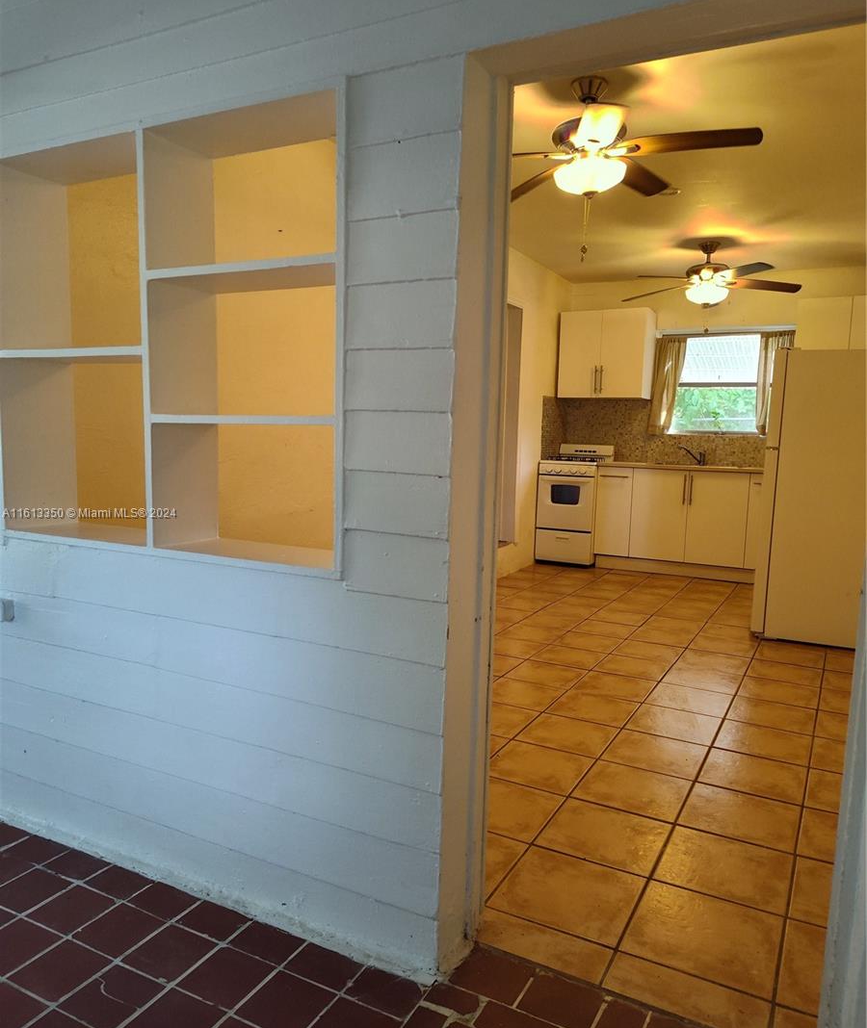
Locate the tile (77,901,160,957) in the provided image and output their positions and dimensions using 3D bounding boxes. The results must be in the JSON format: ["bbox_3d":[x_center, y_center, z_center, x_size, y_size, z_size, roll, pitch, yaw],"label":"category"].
[{"bbox_3d":[-0.748,0.996,1.833,0.151,0.013,0.149,5,7,27],"label":"tile"}]

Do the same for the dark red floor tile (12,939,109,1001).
[{"bbox_3d":[-0.816,1.007,1.686,0.153,0.010,0.147,5,7,27],"label":"dark red floor tile"}]

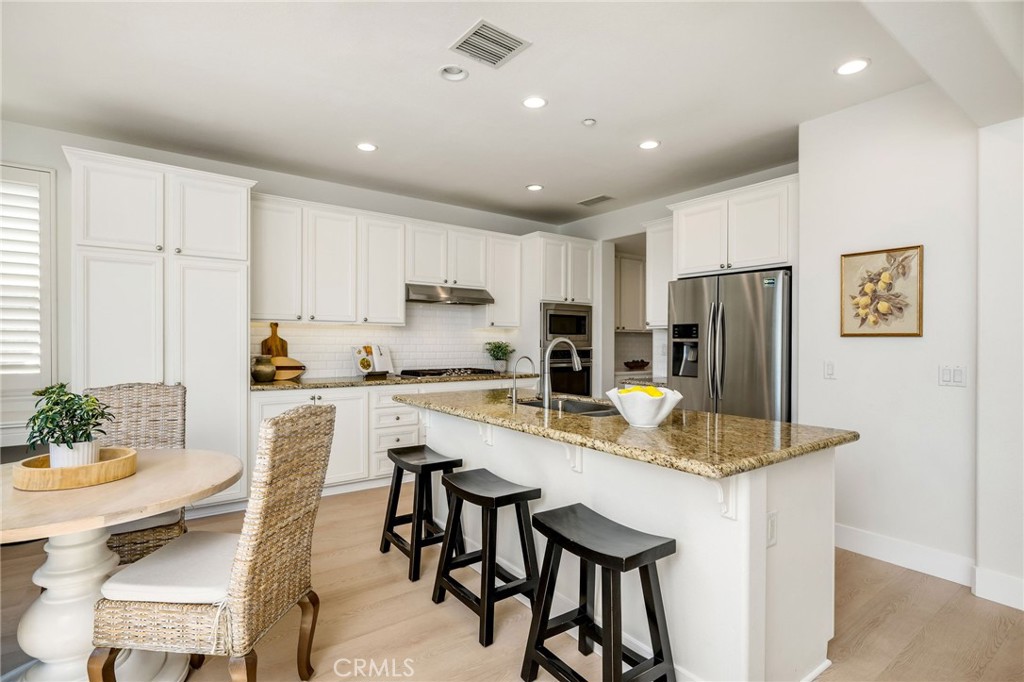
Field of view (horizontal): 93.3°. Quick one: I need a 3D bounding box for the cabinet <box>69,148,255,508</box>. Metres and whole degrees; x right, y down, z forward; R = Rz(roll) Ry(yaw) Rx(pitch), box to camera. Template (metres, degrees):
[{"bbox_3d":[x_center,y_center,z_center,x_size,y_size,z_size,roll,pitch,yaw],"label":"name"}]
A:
[{"bbox_3d":[-2.482,0.049,3.487,0.995,2.410,0.640,0,0,-36],"label":"cabinet"}]

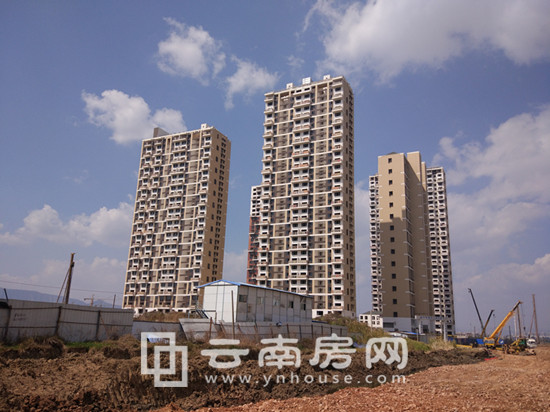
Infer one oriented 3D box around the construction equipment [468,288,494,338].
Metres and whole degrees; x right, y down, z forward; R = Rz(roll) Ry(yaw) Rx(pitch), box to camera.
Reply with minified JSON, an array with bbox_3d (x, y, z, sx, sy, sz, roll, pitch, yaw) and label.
[{"bbox_3d":[63.807,33.392,137.377,7.600,15.606,4.000,-5,-17,24],"label":"construction equipment"}]

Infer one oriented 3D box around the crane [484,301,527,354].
[{"bbox_3d":[49.294,25.632,94.953,8.500,10.519,6.500,16,-20,-42],"label":"crane"}]

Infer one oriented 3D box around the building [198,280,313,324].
[{"bbox_3d":[-1.570,13.603,56.616,5.650,6.250,18.545,-7,-17,30],"label":"building"}]

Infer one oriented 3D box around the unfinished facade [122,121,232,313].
[{"bbox_3d":[-50.388,9.852,232.289,47.500,99.000,17.500,-6,-17,27],"label":"unfinished facade"}]

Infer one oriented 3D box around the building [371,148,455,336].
[{"bbox_3d":[70.839,19.473,230.557,37.000,90.400,23.000,-6,-17,27],"label":"building"}]

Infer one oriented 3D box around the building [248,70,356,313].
[{"bbox_3d":[13.637,-2.792,188.824,37.800,105.500,15.000,-6,-17,27],"label":"building"}]

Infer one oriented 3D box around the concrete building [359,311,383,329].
[{"bbox_3d":[55.295,65.243,250.856,15.000,11.478,11.000,-6,-17,27],"label":"concrete building"}]

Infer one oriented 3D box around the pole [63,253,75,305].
[{"bbox_3d":[-21.300,8.880,45.548,0.450,8.171,0.450,9,-16,-23],"label":"pole"}]

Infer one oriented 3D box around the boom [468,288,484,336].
[{"bbox_3d":[62.875,33.328,137.816,1.000,15.330,1.000,-19,-22,19],"label":"boom"}]

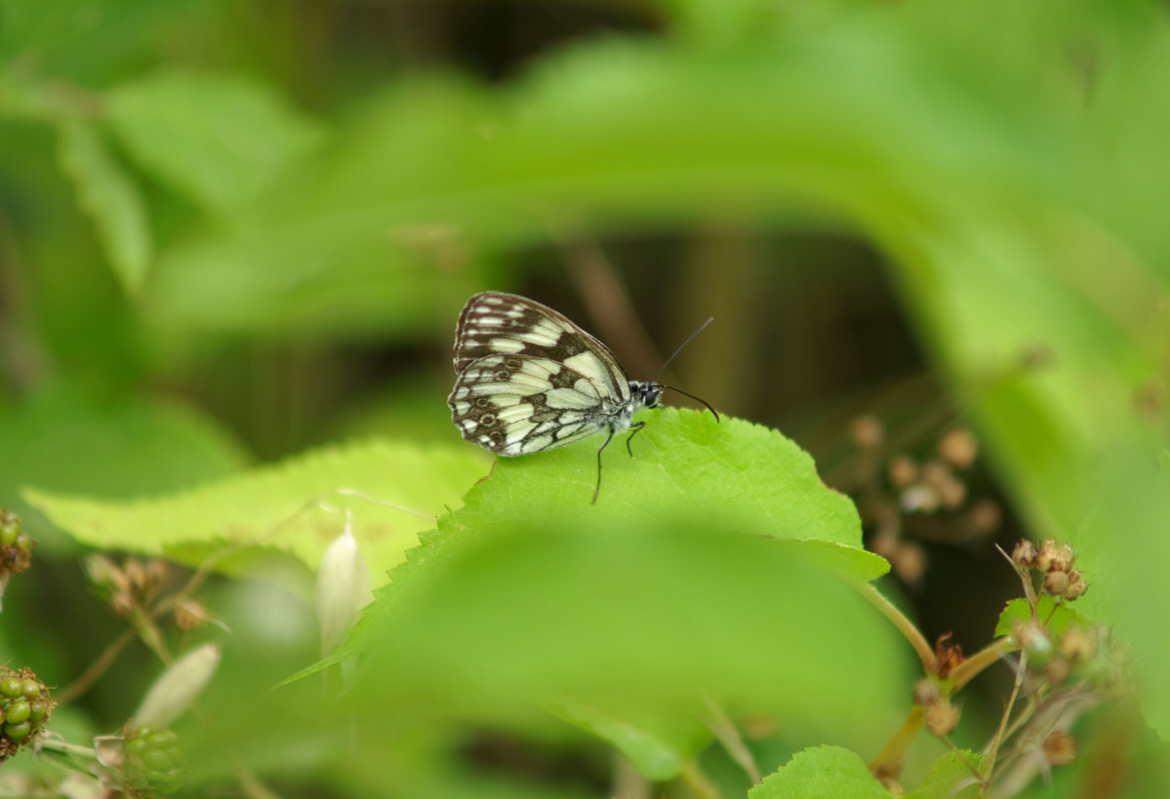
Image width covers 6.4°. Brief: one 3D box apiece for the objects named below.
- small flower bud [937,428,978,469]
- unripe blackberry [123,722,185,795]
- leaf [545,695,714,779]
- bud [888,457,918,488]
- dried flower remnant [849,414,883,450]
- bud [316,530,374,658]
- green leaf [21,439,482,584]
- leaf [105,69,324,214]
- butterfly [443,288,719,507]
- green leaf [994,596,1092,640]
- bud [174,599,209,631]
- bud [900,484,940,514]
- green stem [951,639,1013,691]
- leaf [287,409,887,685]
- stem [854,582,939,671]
[{"bbox_3d":[0.050,0.007,1.415,0.005,0.005,0.005,0,18,0],"label":"small flower bud"},{"bbox_3d":[-0.058,0.048,1.415,0.008,0.009,0.009,0,14,0],"label":"unripe blackberry"},{"bbox_3d":[0.006,0.046,1.425,0.020,0.008,0.014,-4,15,-17],"label":"leaf"},{"bbox_3d":[0.044,0.010,1.460,0.004,0.004,0.004,0,14,0],"label":"bud"},{"bbox_3d":[0.038,0.004,1.420,0.004,0.004,0.004,0,18,0],"label":"dried flower remnant"},{"bbox_3d":[-0.031,0.026,1.370,0.007,0.018,0.005,3,14,0],"label":"bud"},{"bbox_3d":[-0.041,0.015,1.390,0.067,0.014,0.040,2,26,-1],"label":"green leaf"},{"bbox_3d":[-0.054,-0.038,1.540,0.030,0.007,0.025,9,41,2],"label":"leaf"},{"bbox_3d":[0.000,0.000,1.410,0.035,0.025,0.012,-4,13,11],"label":"butterfly"},{"bbox_3d":[0.059,0.028,1.350,0.013,0.005,0.010,0,28,0],"label":"green leaf"},{"bbox_3d":[-0.054,0.030,1.450,0.005,0.004,0.004,-8,16,-30],"label":"bud"},{"bbox_3d":[0.045,0.013,1.410,0.005,0.004,0.004,0,18,0],"label":"bud"},{"bbox_3d":[0.053,0.036,1.410,0.010,0.002,0.002,-36,0,0],"label":"green stem"},{"bbox_3d":[0.000,0.019,1.340,0.076,0.019,0.045,-9,31,-1],"label":"leaf"},{"bbox_3d":[0.042,0.030,1.410,0.003,0.015,0.003,-39,0,0],"label":"stem"}]

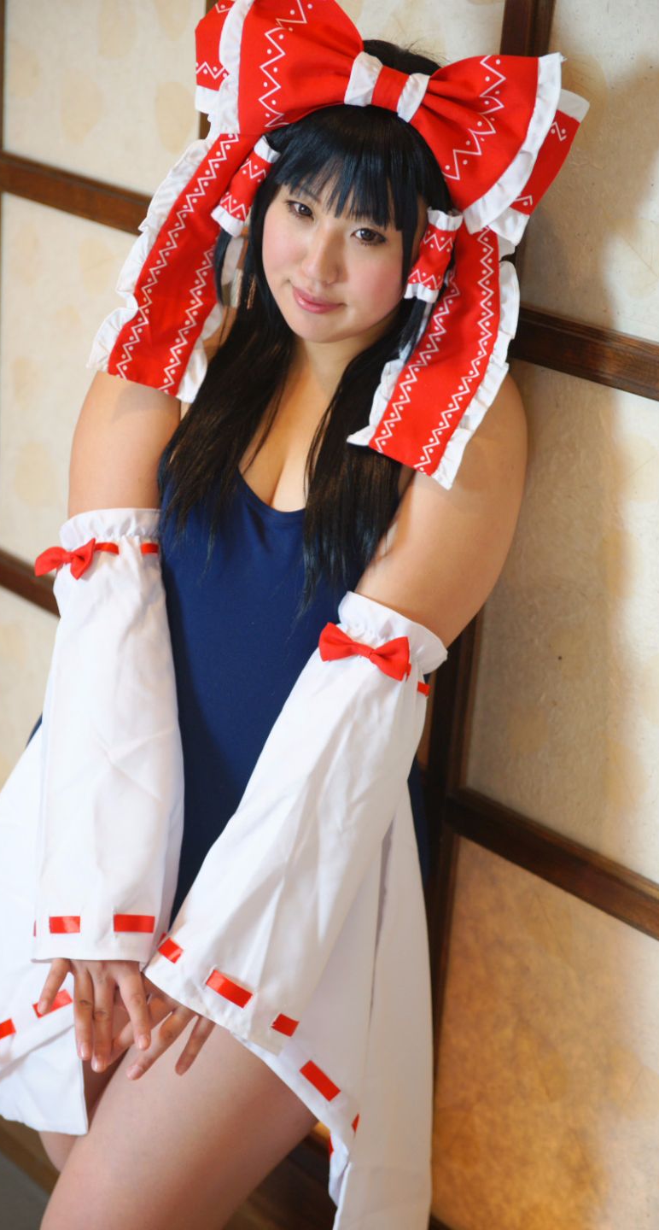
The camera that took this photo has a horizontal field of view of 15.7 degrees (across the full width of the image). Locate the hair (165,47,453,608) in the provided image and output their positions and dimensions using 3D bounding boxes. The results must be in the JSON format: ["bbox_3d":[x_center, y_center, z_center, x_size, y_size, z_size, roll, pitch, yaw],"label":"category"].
[{"bbox_3d":[-0.016,-0.267,2.200,0.250,0.530,0.260,17,16,14],"label":"hair"}]

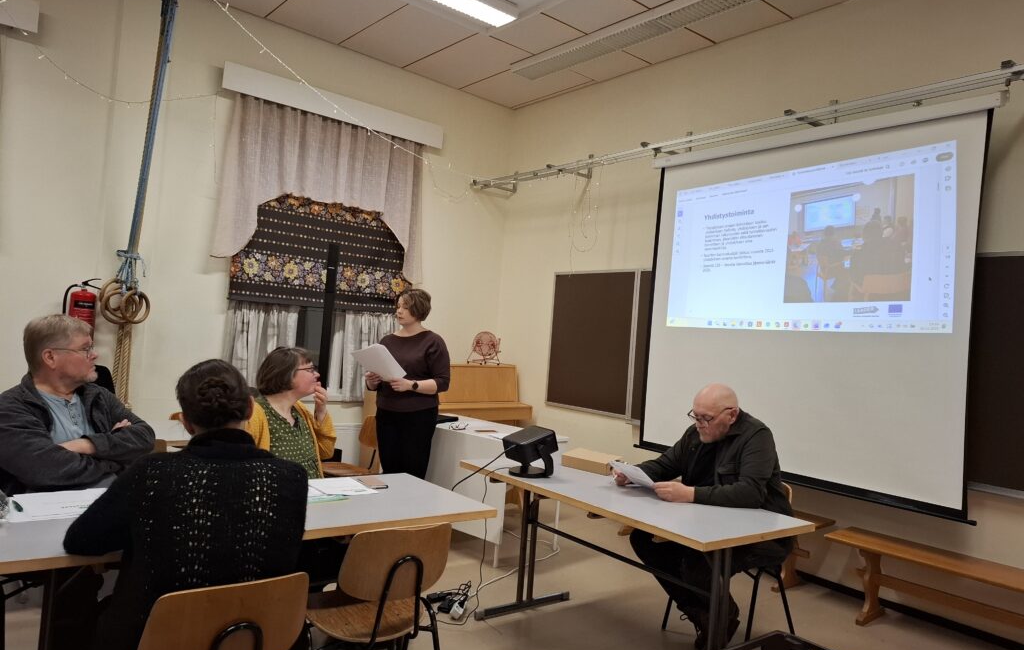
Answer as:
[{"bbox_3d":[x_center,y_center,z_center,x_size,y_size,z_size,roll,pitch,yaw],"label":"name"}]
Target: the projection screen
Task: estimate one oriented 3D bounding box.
[{"bbox_3d":[1.597,-0.133,4.015,0.080,2.070,2.060,5,-1,-40],"label":"projection screen"}]

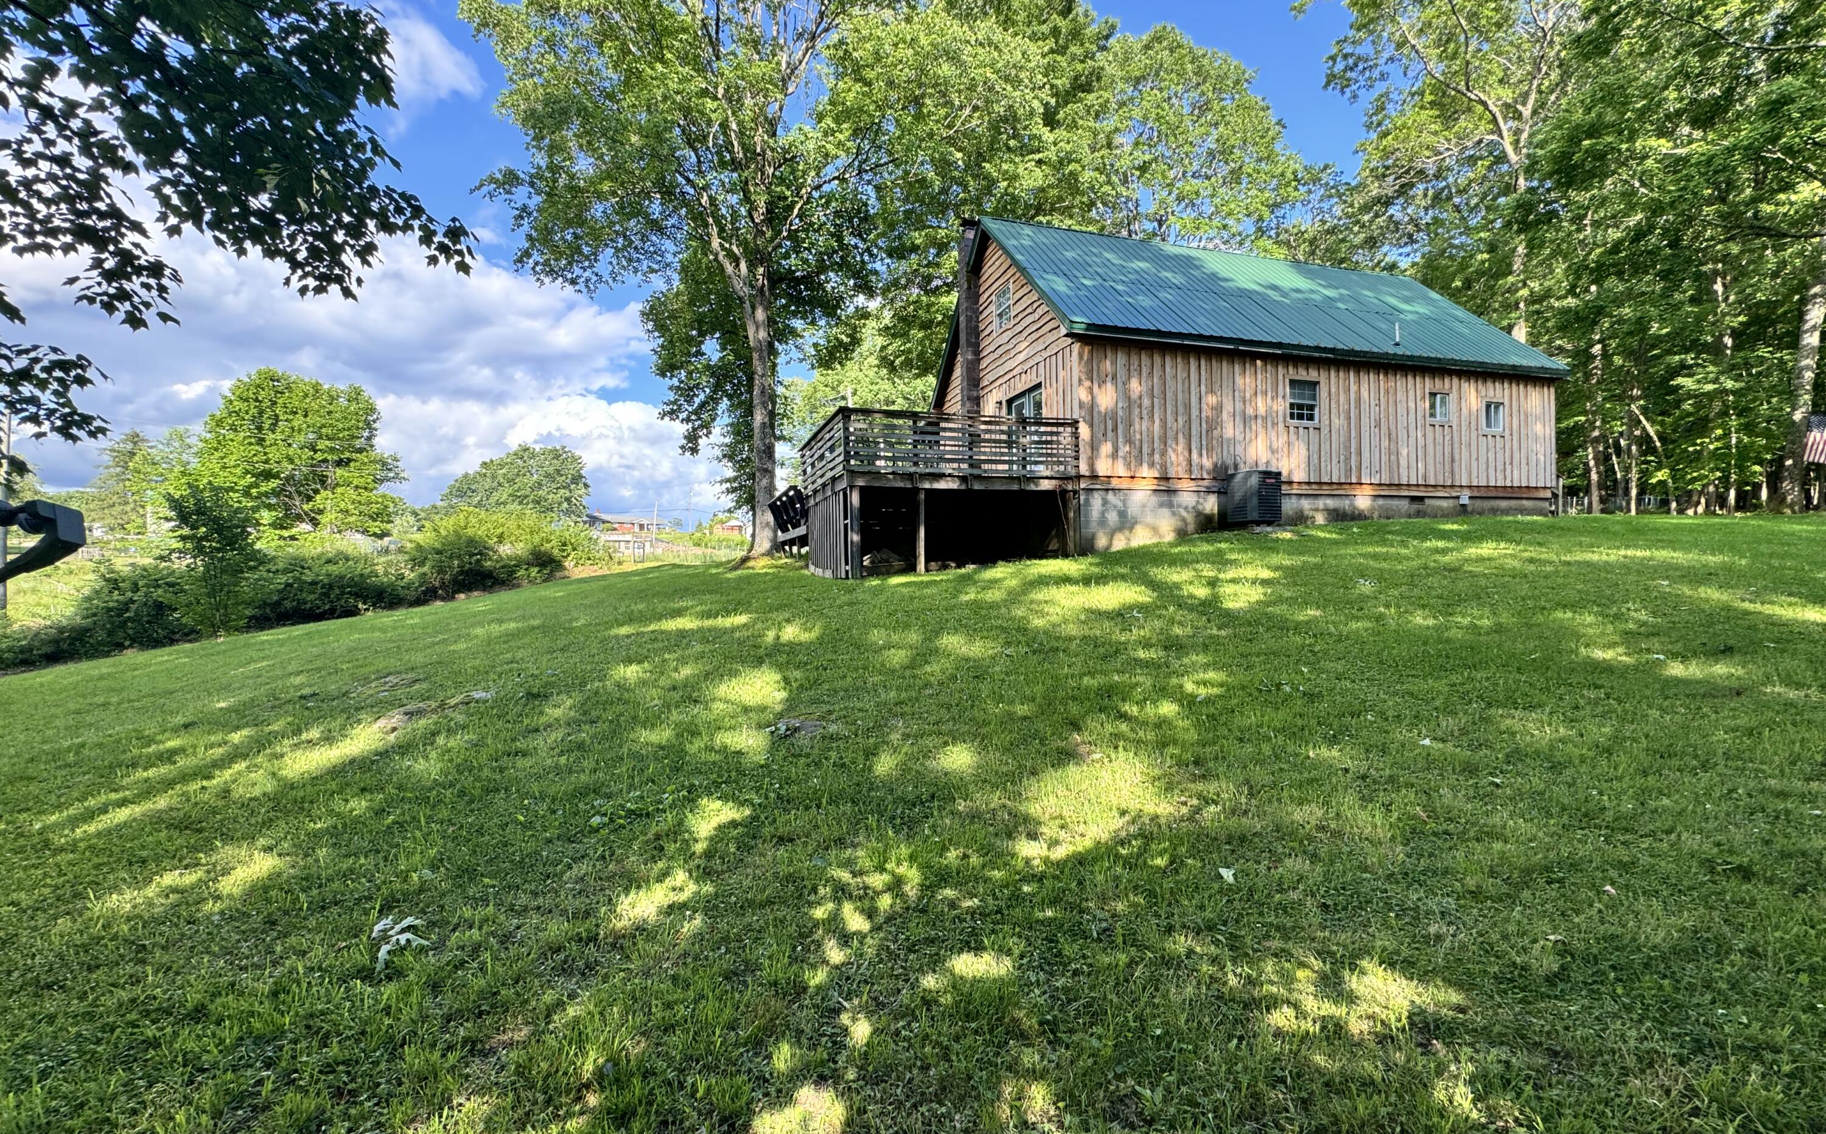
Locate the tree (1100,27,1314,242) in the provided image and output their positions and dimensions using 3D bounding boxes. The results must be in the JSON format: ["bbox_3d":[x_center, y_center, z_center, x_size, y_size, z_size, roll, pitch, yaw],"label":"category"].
[{"bbox_3d":[11.975,-11.152,29.913,9.500,21.800,9.500,-1,0,23],"label":"tree"}]

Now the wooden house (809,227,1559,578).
[{"bbox_3d":[5.810,-3.914,17.847,17.095,7.991,7.485,-1,0,-18],"label":"wooden house"}]

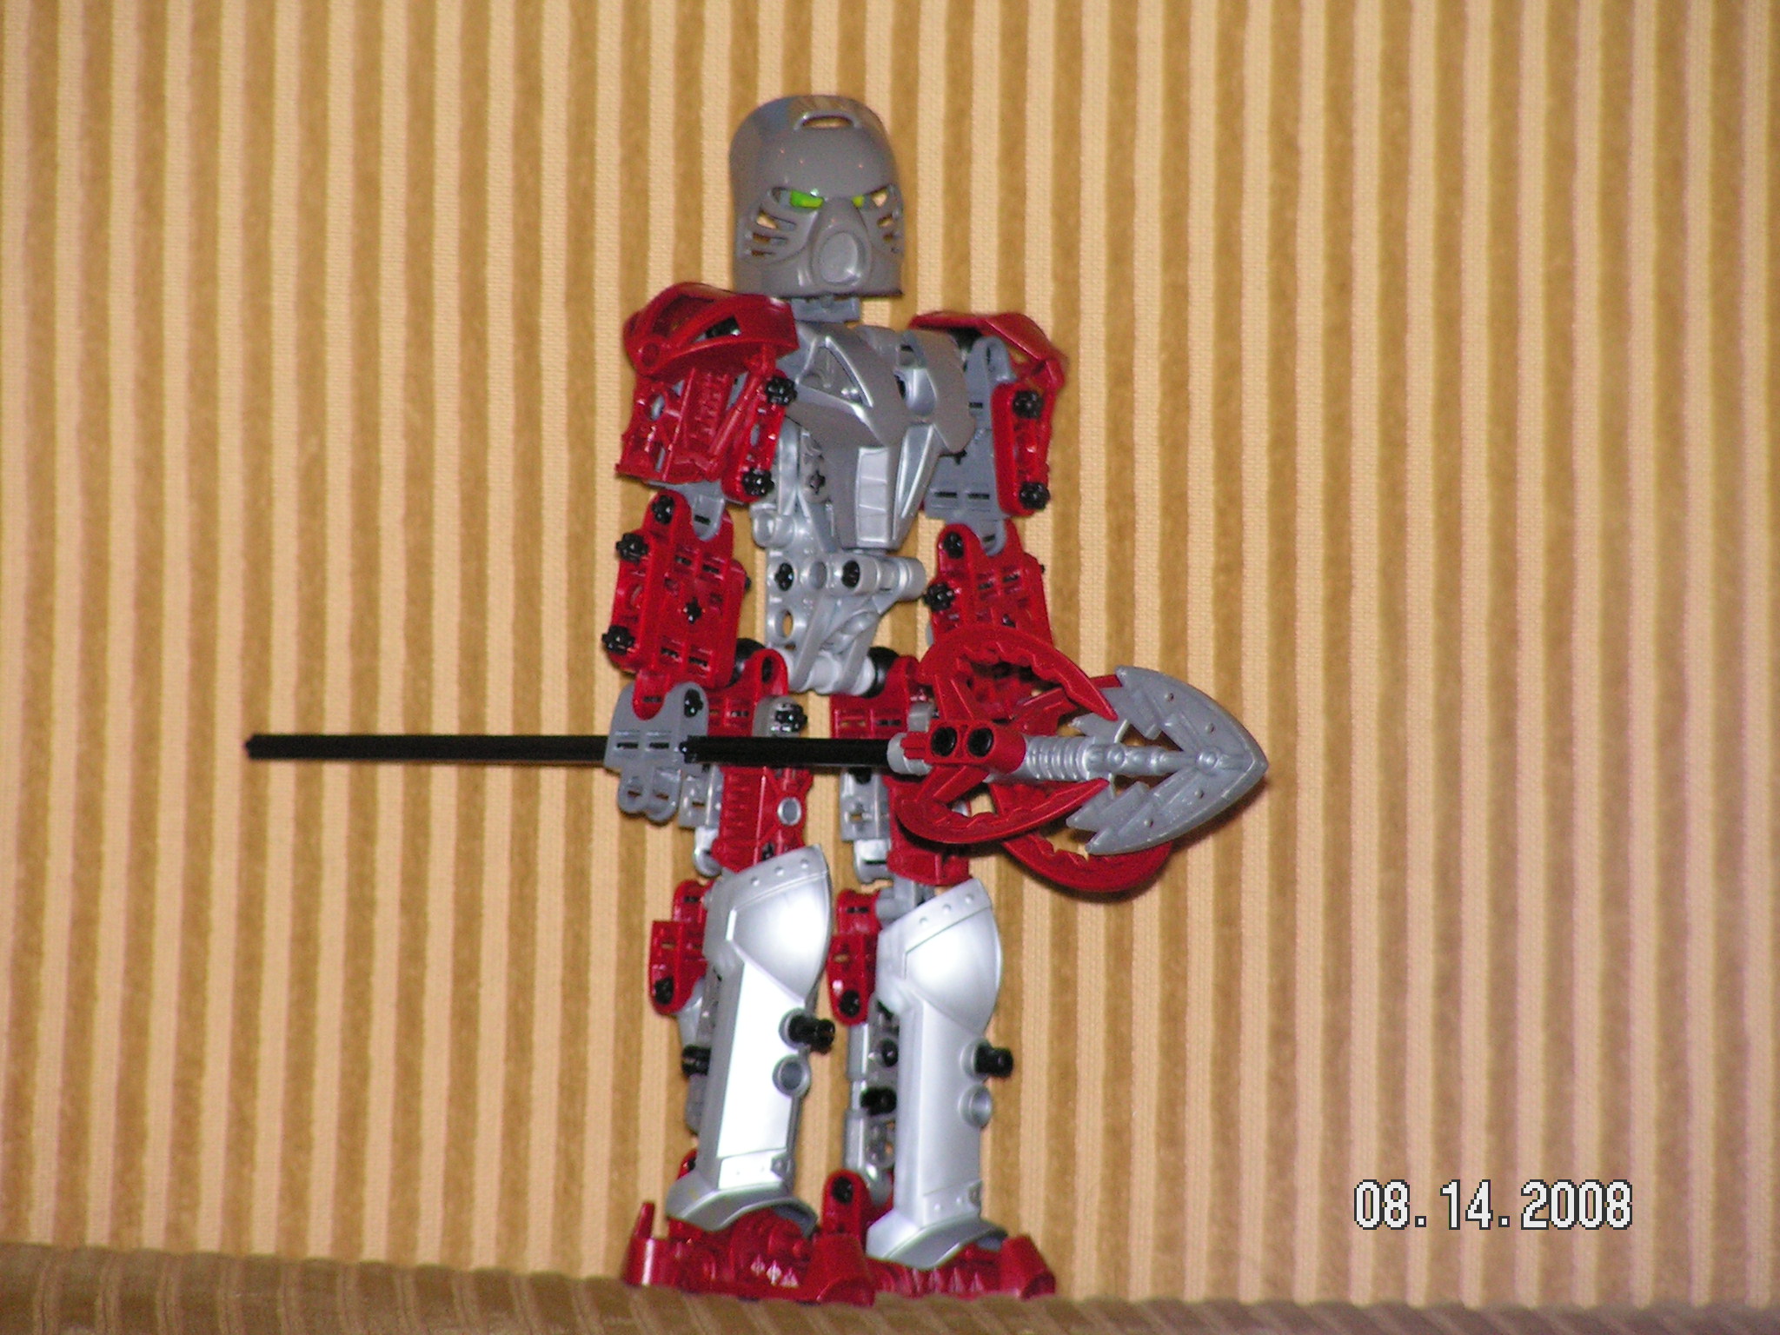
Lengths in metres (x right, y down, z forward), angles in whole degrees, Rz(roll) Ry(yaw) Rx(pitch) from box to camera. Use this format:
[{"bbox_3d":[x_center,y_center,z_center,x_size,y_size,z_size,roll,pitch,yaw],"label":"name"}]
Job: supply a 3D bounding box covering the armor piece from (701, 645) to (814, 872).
[{"bbox_3d":[-0.022,0.015,1.960,0.017,0.040,0.014,-2,4,-32],"label":"armor piece"}]

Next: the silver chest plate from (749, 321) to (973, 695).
[{"bbox_3d":[-0.005,-0.027,1.970,0.030,0.060,0.023,0,6,-33],"label":"silver chest plate"}]

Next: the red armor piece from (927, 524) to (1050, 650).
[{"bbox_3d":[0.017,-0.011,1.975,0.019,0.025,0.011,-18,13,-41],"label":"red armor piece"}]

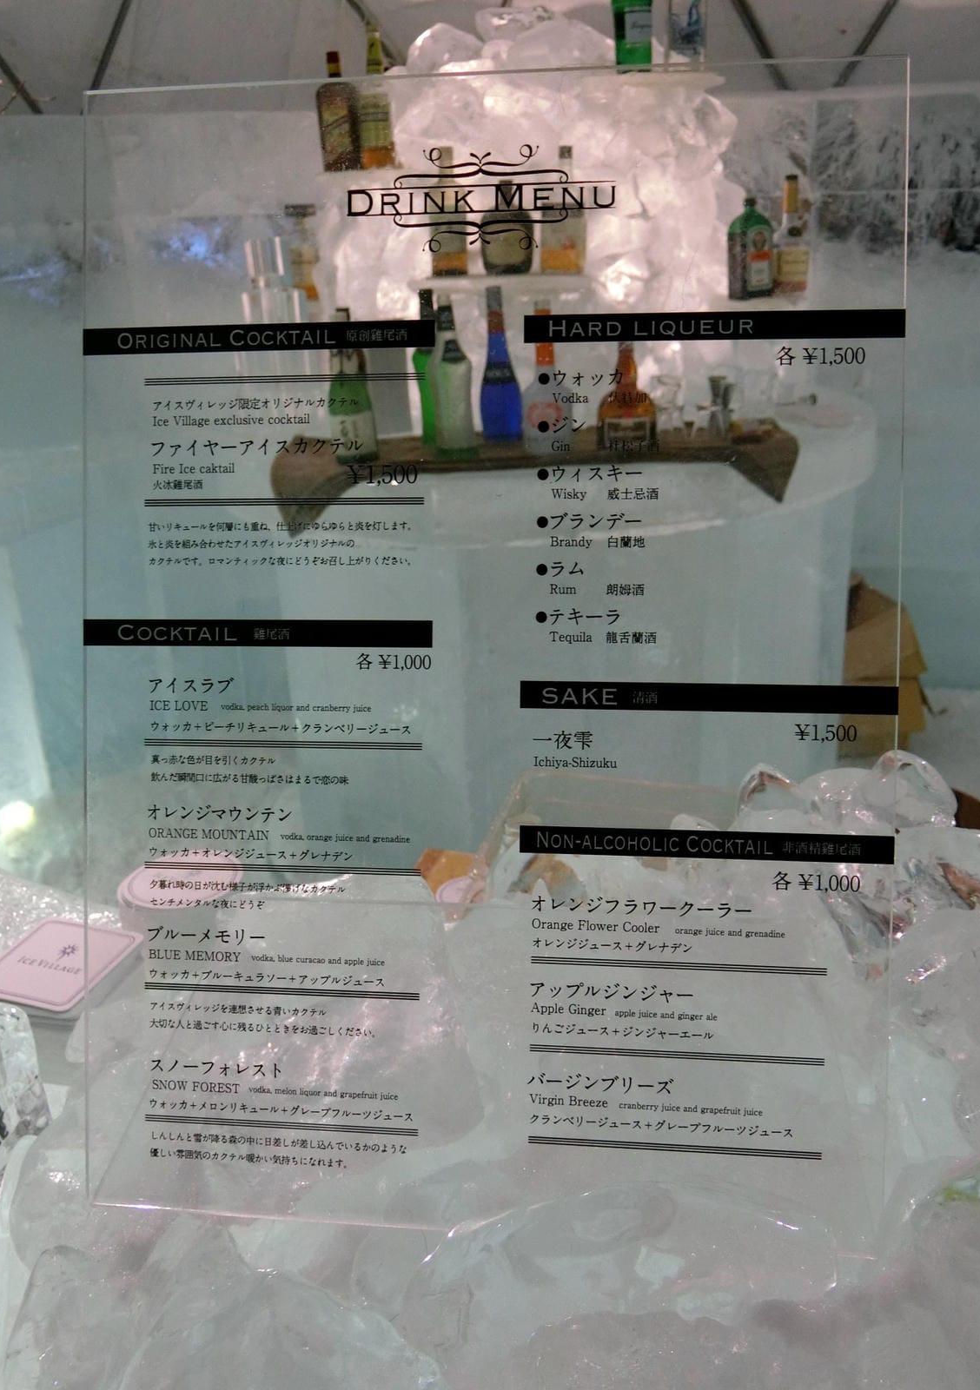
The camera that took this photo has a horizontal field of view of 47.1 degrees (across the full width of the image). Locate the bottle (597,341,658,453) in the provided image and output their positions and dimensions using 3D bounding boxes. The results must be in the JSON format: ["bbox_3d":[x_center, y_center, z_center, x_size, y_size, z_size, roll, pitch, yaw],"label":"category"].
[{"bbox_3d":[0.260,-0.577,2.127,0.107,0.219,0.107,0,23,7],"label":"bottle"}]

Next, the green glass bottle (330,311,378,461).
[{"bbox_3d":[-0.263,-0.581,2.114,0.082,0.277,0.082,-1,23,6],"label":"green glass bottle"}]

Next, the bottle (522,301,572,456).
[{"bbox_3d":[0.106,-0.601,2.135,0.095,0.276,0.095,0,23,8],"label":"bottle"}]

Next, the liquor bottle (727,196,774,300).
[{"bbox_3d":[0.656,-1.119,2.821,0.093,0.236,0.066,-14,25,-25],"label":"liquor bottle"}]

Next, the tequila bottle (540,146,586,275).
[{"bbox_3d":[0.148,-0.998,2.318,0.094,0.238,0.076,-1,23,4],"label":"tequila bottle"}]

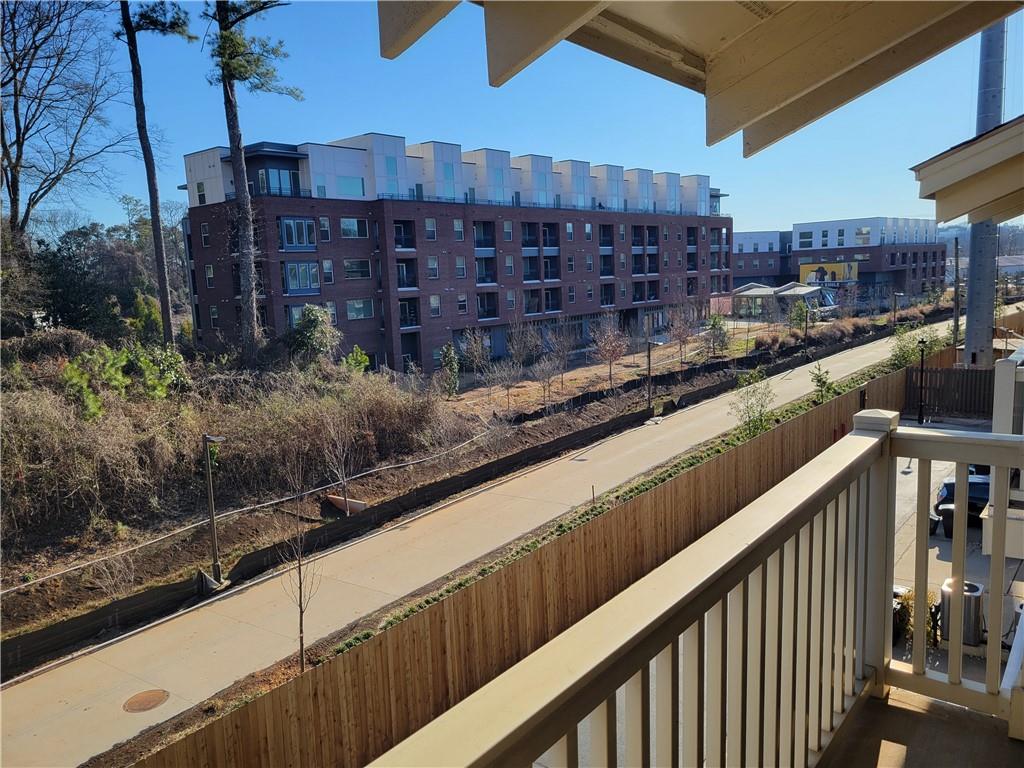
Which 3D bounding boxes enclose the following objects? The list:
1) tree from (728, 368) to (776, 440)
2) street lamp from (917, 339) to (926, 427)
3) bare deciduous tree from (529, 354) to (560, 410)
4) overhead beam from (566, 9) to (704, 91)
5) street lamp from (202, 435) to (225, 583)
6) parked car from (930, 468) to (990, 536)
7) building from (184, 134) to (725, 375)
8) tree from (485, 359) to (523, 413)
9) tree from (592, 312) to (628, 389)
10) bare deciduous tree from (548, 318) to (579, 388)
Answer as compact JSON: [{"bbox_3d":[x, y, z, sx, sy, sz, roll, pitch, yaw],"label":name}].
[{"bbox_3d":[11.398,0.924,36.478,2.246,3.345,2.246,5,11,42],"label":"tree"},{"bbox_3d":[20.981,-0.110,39.277,0.480,4.438,0.480,4,10,37],"label":"street lamp"},{"bbox_3d":[1.979,-0.125,45.977,1.767,3.534,1.767,-2,8,0],"label":"bare deciduous tree"},{"bbox_3d":[0.373,-1.078,2.400,0.080,0.140,1.300,4,10,37],"label":"overhead beam"},{"bbox_3d":[-7.888,3.464,20.799,1.100,4.196,0.300,4,10,36],"label":"street lamp"},{"bbox_3d":[14.754,3.213,25.031,1.830,1.470,4.700,2,9,25],"label":"parked car"},{"bbox_3d":[2.155,-13.709,83.084,13.297,19.897,70.526,5,11,42],"label":"building"},{"bbox_3d":[-0.430,0.083,46.352,2.256,3.261,2.256,-2,8,0],"label":"tree"},{"bbox_3d":[6.886,-2.278,53.538,2.474,5.386,2.474,-2,8,0],"label":"tree"},{"bbox_3d":[3.494,-2.065,53.413,2.193,5.236,2.193,-2,8,0],"label":"bare deciduous tree"}]

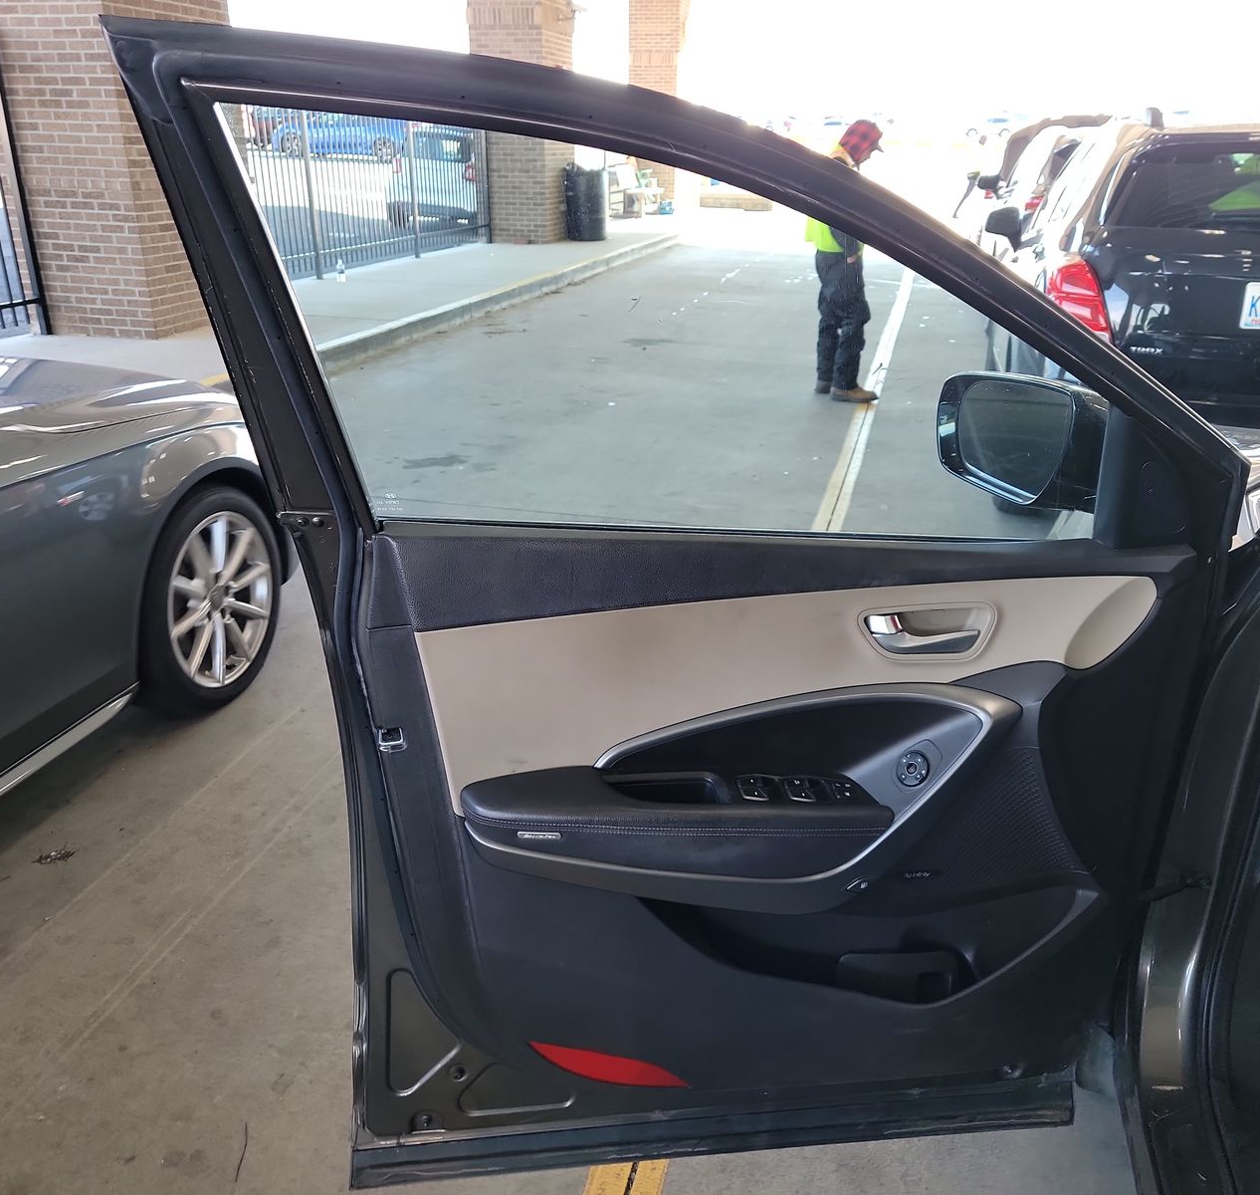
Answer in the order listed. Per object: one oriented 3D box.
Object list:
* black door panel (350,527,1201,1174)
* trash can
[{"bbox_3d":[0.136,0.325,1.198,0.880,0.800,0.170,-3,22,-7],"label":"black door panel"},{"bbox_3d":[-0.704,-6.296,17.600,0.660,1.080,0.660,0,22,0],"label":"trash can"}]

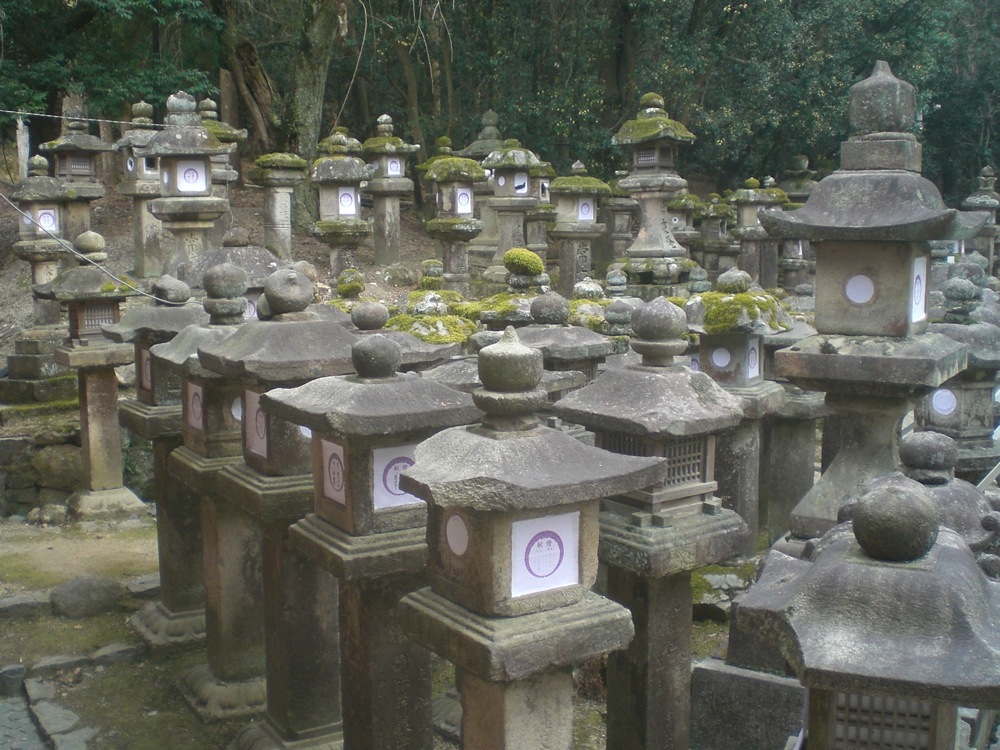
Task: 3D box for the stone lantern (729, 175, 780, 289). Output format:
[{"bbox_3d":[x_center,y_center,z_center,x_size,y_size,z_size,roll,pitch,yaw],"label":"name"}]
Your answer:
[{"bbox_3d":[3.515,-1.899,15.331,0.530,1.664,0.530,5,11,32],"label":"stone lantern"}]

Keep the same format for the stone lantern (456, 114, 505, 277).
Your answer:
[{"bbox_3d":[-0.117,-2.396,14.363,0.720,2.077,0.720,-8,12,-40],"label":"stone lantern"}]

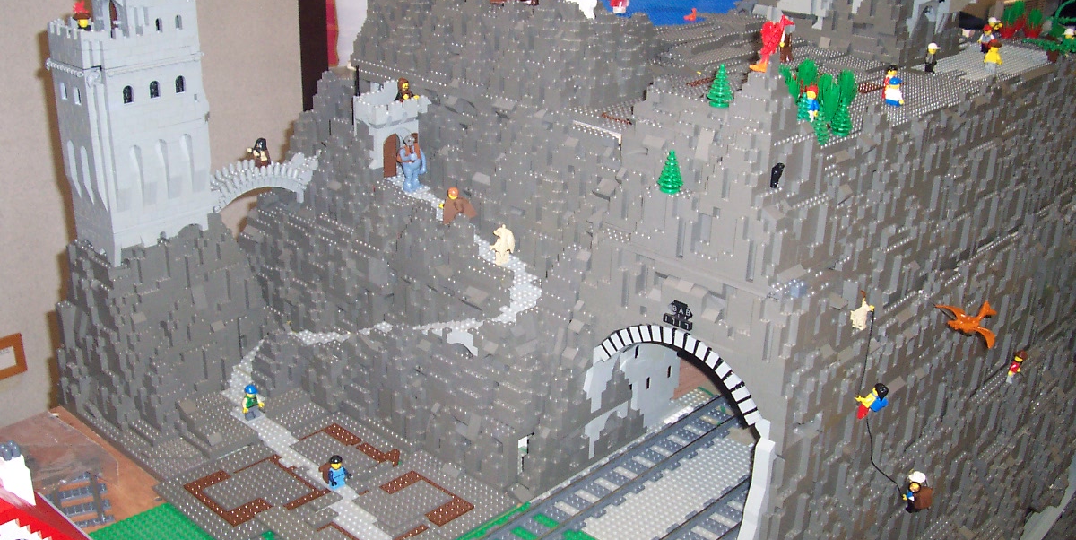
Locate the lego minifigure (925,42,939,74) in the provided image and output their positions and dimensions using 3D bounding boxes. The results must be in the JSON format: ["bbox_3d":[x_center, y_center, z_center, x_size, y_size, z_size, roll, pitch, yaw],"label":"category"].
[{"bbox_3d":[0.510,-0.277,1.488,0.016,0.042,0.024,19,29,36],"label":"lego minifigure"}]

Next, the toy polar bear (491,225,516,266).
[{"bbox_3d":[-0.039,-0.029,1.263,0.026,0.045,0.024,-11,26,-27],"label":"toy polar bear"}]

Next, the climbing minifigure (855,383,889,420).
[{"bbox_3d":[0.325,0.128,1.120,0.024,0.044,0.028,-21,55,-42],"label":"climbing minifigure"}]

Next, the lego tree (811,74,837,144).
[{"bbox_3d":[0.310,-0.173,1.245,0.030,0.068,0.031,2,24,0],"label":"lego tree"}]

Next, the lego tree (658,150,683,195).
[{"bbox_3d":[0.130,-0.095,1.105,0.026,0.042,0.026,1,23,0],"label":"lego tree"}]

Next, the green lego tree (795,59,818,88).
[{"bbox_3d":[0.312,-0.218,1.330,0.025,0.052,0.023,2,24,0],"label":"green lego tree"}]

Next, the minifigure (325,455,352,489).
[{"bbox_3d":[-0.211,0.210,1.201,0.020,0.039,0.025,21,30,39],"label":"minifigure"}]

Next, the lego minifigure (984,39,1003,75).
[{"bbox_3d":[0.594,-0.277,1.500,0.025,0.044,0.014,23,31,39],"label":"lego minifigure"}]

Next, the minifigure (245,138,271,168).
[{"bbox_3d":[-0.344,-0.141,1.420,0.025,0.043,0.020,23,31,39],"label":"minifigure"}]

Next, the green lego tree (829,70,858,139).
[{"bbox_3d":[0.337,-0.183,1.270,0.031,0.070,0.031,2,24,0],"label":"green lego tree"}]

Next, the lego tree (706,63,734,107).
[{"bbox_3d":[0.174,-0.177,1.096,0.026,0.042,0.026,1,23,0],"label":"lego tree"}]

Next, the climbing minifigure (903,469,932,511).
[{"bbox_3d":[0.392,0.228,1.190,0.030,0.041,0.025,6,23,11],"label":"climbing minifigure"}]

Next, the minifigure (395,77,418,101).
[{"bbox_3d":[-0.162,-0.215,1.409,0.025,0.041,0.017,-18,29,-38],"label":"minifigure"}]

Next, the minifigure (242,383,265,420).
[{"bbox_3d":[-0.328,0.150,1.316,0.015,0.043,0.027,23,31,39],"label":"minifigure"}]

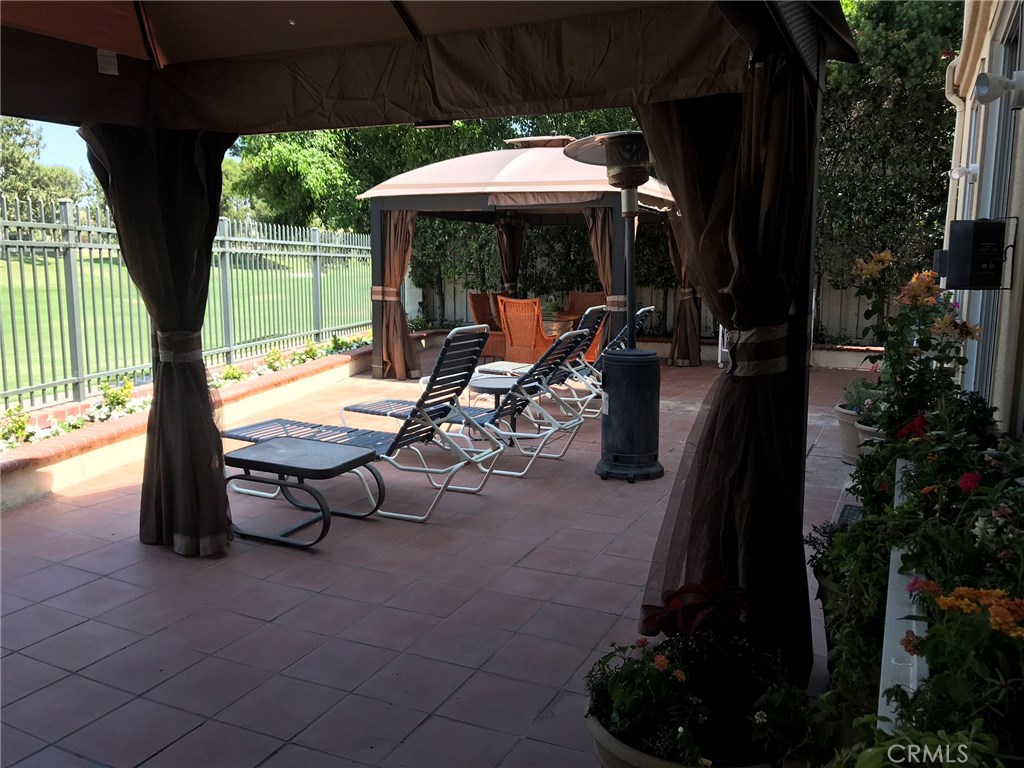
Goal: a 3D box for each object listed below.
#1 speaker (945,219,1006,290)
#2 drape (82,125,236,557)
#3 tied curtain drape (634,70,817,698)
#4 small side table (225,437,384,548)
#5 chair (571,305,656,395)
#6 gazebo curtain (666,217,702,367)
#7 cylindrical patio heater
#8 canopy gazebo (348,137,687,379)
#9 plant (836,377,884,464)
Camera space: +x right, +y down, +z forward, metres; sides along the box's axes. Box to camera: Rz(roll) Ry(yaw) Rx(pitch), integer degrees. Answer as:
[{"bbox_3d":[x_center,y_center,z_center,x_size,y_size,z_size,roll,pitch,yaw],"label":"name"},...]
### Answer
[{"bbox_3d":[1.963,-0.547,3.500,0.180,0.300,0.170,-1,9,-10],"label":"speaker"},{"bbox_3d":[-1.594,-0.184,3.946,0.520,1.980,0.440,4,9,25],"label":"drape"},{"bbox_3d":[0.703,-0.015,2.849,0.600,2.000,0.460,4,9,25],"label":"tied curtain drape"},{"bbox_3d":[-1.083,0.557,4.320,0.700,0.410,0.530,4,9,25],"label":"small side table"},{"bbox_3d":[0.557,-0.273,8.082,1.680,0.950,0.650,4,9,25],"label":"chair"},{"bbox_3d":[2.315,-1.246,11.257,0.500,1.950,0.450,4,9,25],"label":"gazebo curtain"},{"bbox_3d":[0.807,-0.503,5.423,0.850,2.200,0.850,0,9,0],"label":"cylindrical patio heater"},{"bbox_3d":[0.498,-1.642,10.525,3.340,2.930,3.600,4,9,25],"label":"canopy gazebo"},{"bbox_3d":[2.476,0.256,5.787,0.390,0.609,0.390,4,9,25],"label":"plant"}]

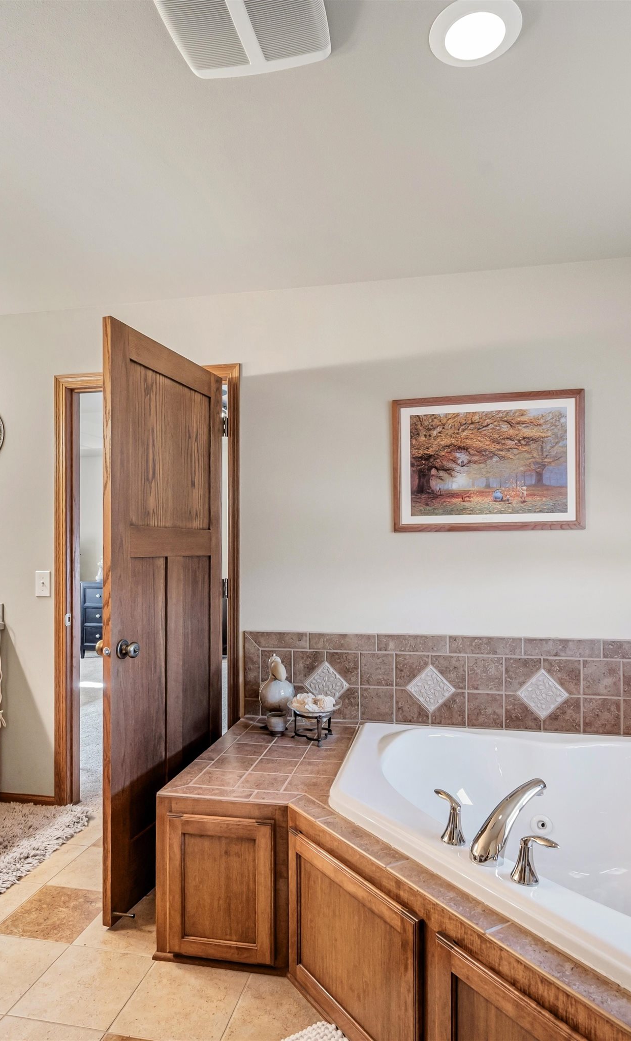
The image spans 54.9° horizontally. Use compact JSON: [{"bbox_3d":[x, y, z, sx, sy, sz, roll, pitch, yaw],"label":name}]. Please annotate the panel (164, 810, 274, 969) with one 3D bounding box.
[{"bbox_3d":[-0.289,1.120,1.856,0.350,0.436,0.022,0,-1,12],"label":"panel"}]

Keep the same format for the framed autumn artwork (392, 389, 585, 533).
[{"bbox_3d":[0.728,-0.243,2.583,0.785,0.575,0.026,0,-1,12],"label":"framed autumn artwork"}]

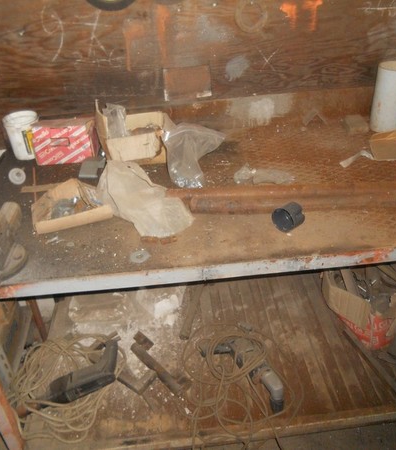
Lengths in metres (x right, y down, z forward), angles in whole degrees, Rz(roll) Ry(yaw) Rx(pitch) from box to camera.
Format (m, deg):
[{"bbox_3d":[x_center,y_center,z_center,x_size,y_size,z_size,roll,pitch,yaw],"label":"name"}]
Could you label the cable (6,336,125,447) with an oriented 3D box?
[{"bbox_3d":[-0.416,0.520,1.561,0.340,0.080,0.400,-6,33,-2],"label":"cable"}]

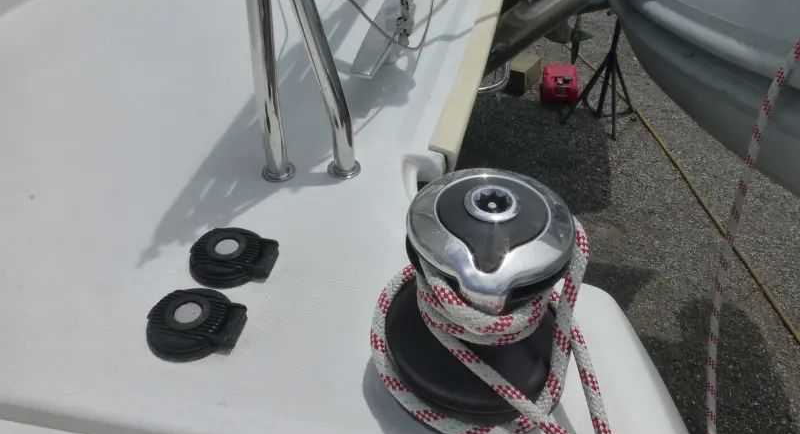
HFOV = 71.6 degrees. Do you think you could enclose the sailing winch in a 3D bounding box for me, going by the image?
[{"bbox_3d":[0.065,0.054,0.440,0.163,0.183,0.163,6,45,7],"label":"sailing winch"}]

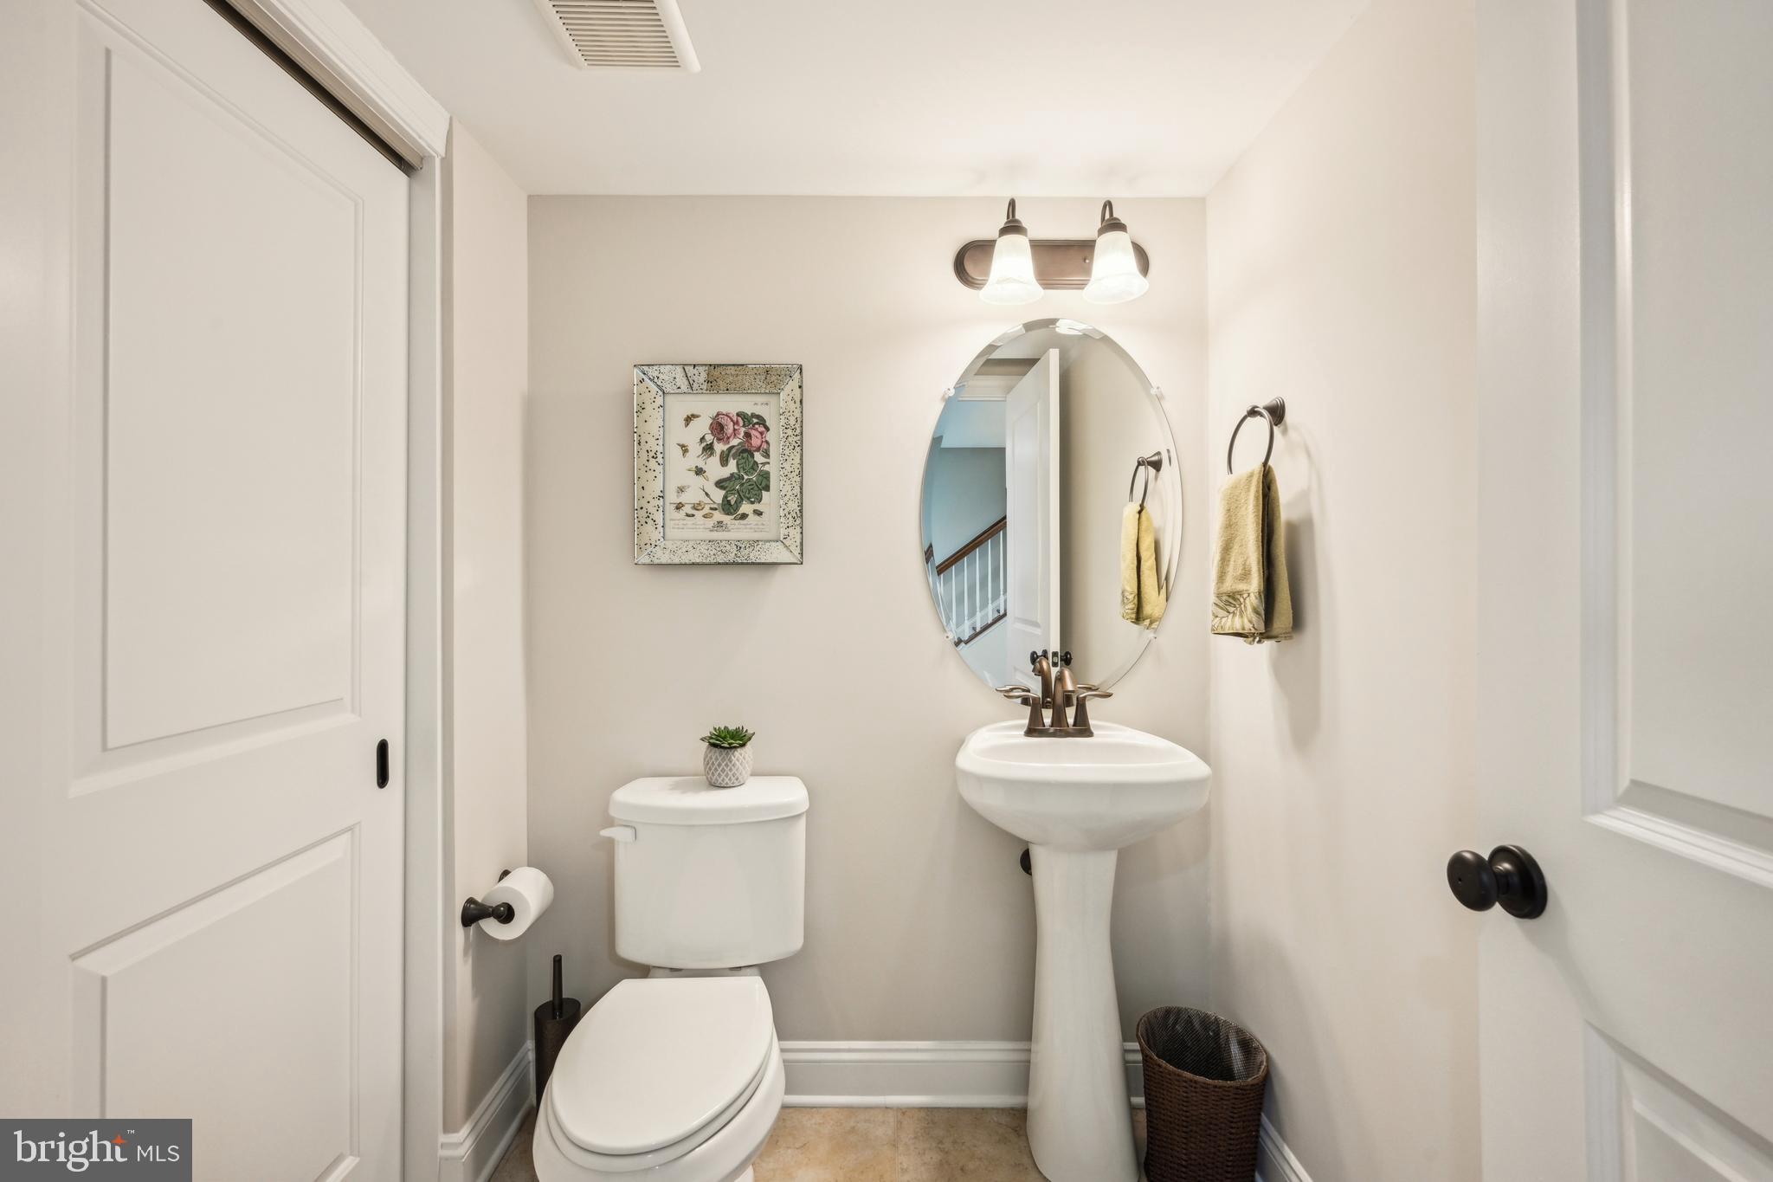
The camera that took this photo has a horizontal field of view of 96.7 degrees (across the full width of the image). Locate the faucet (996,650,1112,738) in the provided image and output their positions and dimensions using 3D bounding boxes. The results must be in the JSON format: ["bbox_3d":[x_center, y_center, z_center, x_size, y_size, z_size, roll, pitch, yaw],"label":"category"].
[{"bbox_3d":[0.386,0.245,1.712,0.246,0.158,0.168,0,1,0],"label":"faucet"}]

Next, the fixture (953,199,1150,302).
[{"bbox_3d":[0.384,-0.757,1.732,0.452,0.237,0.190,0,1,0],"label":"fixture"}]

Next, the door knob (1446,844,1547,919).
[{"bbox_3d":[0.565,0.275,0.742,0.058,0.070,0.070,0,1,5],"label":"door knob"}]

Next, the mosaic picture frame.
[{"bbox_3d":[-0.381,-0.287,1.810,0.385,0.457,0.045,0,1,0],"label":"mosaic picture frame"}]

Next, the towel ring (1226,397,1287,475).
[{"bbox_3d":[0.720,-0.279,1.497,0.068,0.180,0.170,0,1,0],"label":"towel ring"}]

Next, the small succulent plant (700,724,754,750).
[{"bbox_3d":[-0.347,0.318,1.715,0.115,0.053,0.112,0,1,0],"label":"small succulent plant"}]

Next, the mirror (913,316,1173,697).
[{"bbox_3d":[0.384,-0.178,1.827,0.608,0.905,0.016,0,1,0],"label":"mirror"}]

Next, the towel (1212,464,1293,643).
[{"bbox_3d":[0.693,-0.070,1.497,0.080,0.330,0.195,0,1,0],"label":"towel"}]

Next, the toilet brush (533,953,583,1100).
[{"bbox_3d":[-0.725,1.003,1.740,0.100,0.405,0.100,0,1,0],"label":"toilet brush"}]

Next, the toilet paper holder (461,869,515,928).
[{"bbox_3d":[-0.794,0.635,1.645,0.076,0.058,0.203,0,1,0],"label":"toilet paper holder"}]

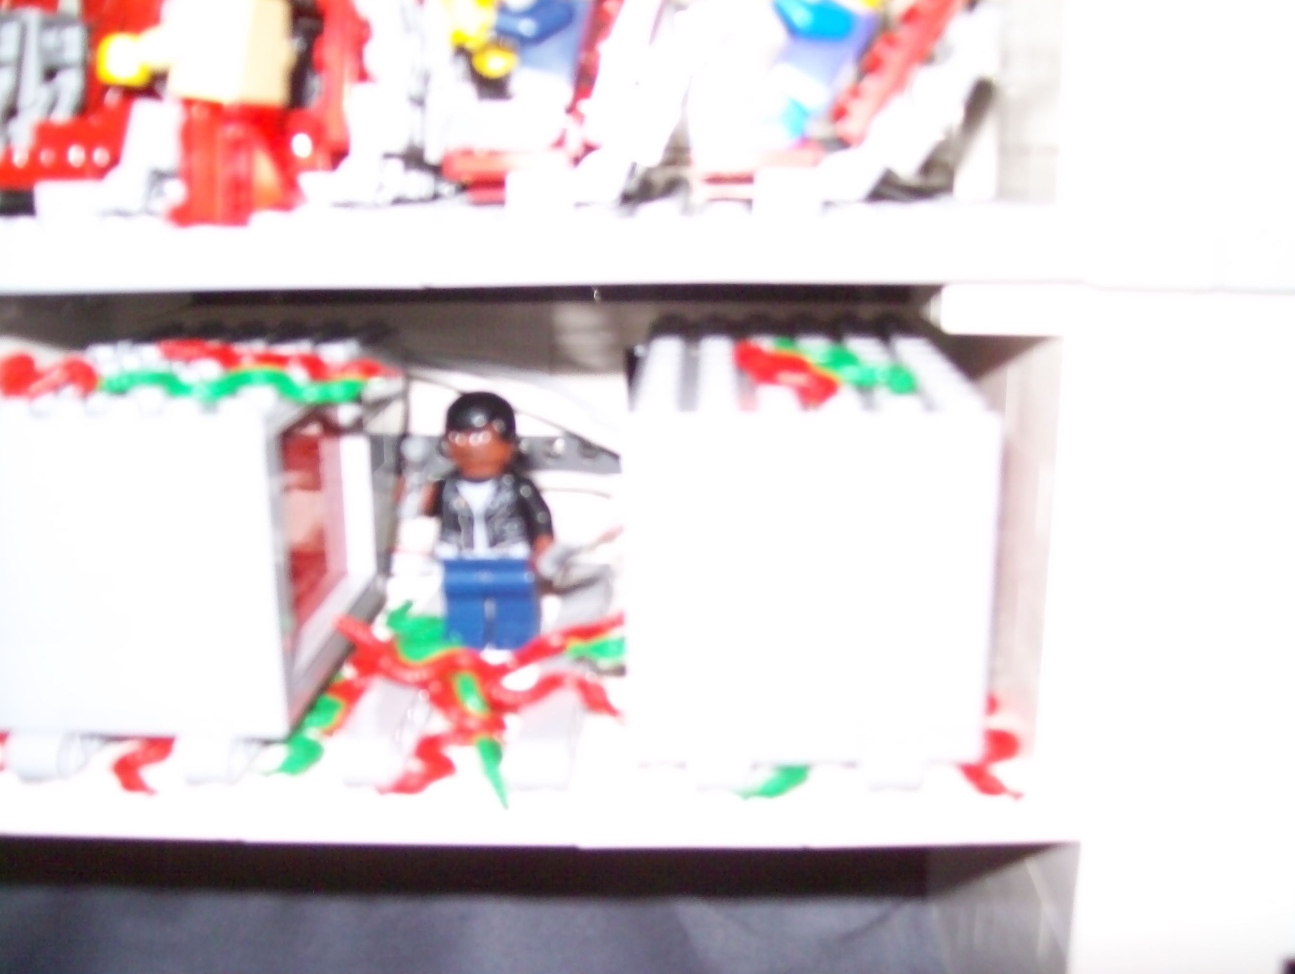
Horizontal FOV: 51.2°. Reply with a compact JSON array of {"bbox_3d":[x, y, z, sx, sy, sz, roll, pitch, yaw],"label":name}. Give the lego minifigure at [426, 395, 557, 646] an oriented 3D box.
[{"bbox_3d":[-0.026,0.006,0.224,0.022,0.043,0.014,-1,16,5],"label":"lego minifigure"}]

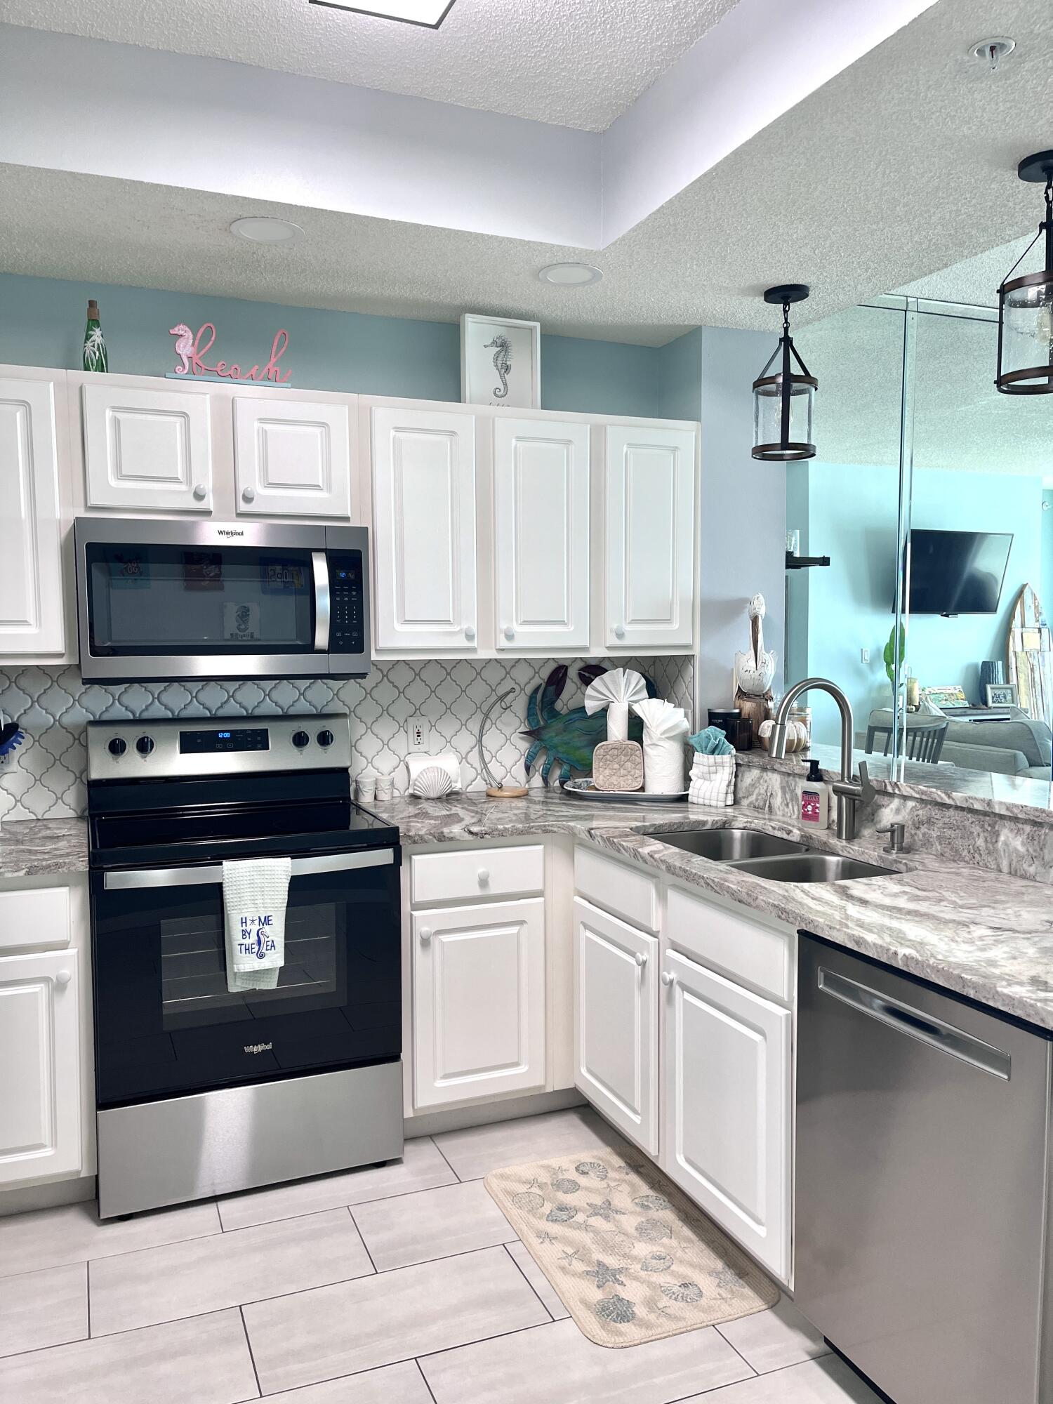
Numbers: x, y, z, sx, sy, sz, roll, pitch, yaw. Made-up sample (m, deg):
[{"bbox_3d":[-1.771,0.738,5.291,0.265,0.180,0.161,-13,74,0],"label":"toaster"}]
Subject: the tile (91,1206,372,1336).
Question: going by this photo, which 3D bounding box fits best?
[{"bbox_3d":[-0.674,1.299,2.417,0.605,0.010,0.306,-1,3,-22],"label":"tile"}]

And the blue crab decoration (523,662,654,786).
[{"bbox_3d":[0.242,0.087,3.725,0.545,0.440,0.060,-1,3,-22],"label":"blue crab decoration"}]

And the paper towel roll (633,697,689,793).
[{"bbox_3d":[0.456,0.149,3.535,0.170,0.302,0.148,0,4,0],"label":"paper towel roll"}]

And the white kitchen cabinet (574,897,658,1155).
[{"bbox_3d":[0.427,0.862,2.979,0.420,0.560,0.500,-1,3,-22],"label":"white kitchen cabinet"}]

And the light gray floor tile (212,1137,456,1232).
[{"bbox_3d":[-0.512,1.281,2.825,0.606,0.010,0.302,-2,4,-22],"label":"light gray floor tile"}]

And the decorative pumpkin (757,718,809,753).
[{"bbox_3d":[0.795,0.105,3.266,0.160,0.112,0.160,0,4,0],"label":"decorative pumpkin"}]

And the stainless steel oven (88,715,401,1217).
[{"bbox_3d":[-0.804,0.668,2.962,0.759,1.196,0.700,-2,4,-22],"label":"stainless steel oven"}]

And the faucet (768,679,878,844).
[{"bbox_3d":[0.741,0.149,2.647,0.262,0.415,0.150,-1,3,-22],"label":"faucet"}]

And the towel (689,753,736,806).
[{"bbox_3d":[0.585,0.244,3.307,0.130,0.160,0.095,1,3,29],"label":"towel"}]

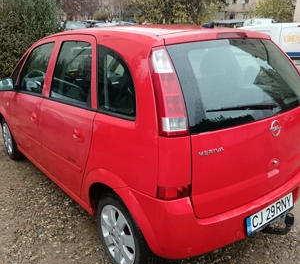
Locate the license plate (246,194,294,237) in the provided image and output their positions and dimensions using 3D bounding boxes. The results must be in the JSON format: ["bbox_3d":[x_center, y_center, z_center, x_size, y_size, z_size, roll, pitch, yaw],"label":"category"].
[{"bbox_3d":[0.794,0.523,2.032,0.520,0.110,0.020,-13,9,-36],"label":"license plate"}]

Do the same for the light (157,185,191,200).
[{"bbox_3d":[0.120,0.301,1.573,0.147,0.091,0.096,-5,18,-15],"label":"light"}]

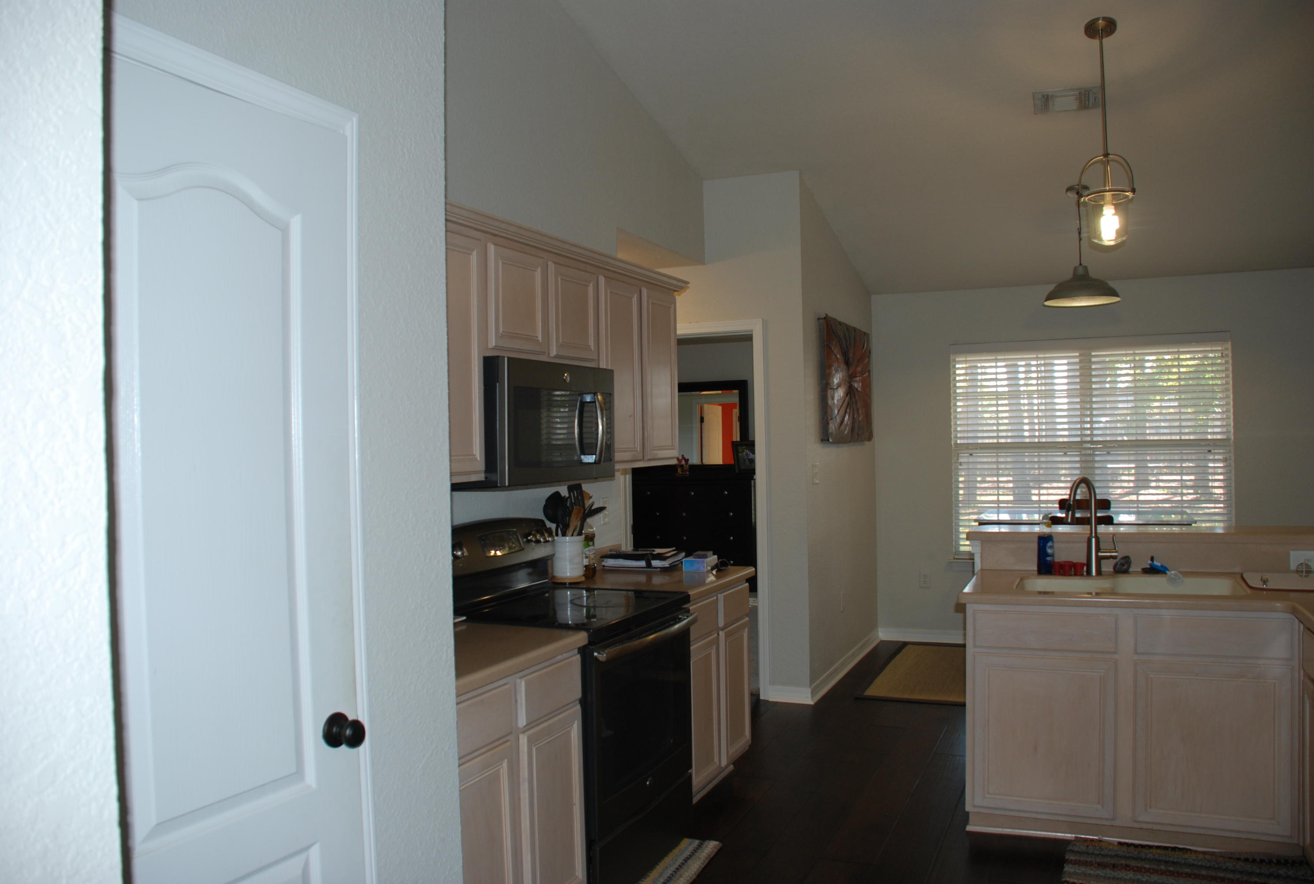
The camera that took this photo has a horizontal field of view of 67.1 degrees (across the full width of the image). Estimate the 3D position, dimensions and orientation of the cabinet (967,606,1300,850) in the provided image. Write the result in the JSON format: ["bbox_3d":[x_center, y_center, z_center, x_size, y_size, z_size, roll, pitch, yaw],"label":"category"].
[{"bbox_3d":[1.720,1.005,3.635,1.041,0.853,0.600,-1,0,24],"label":"cabinet"}]

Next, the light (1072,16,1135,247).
[{"bbox_3d":[1.842,-1.276,4.054,0.209,0.951,0.200,-1,0,24],"label":"light"}]

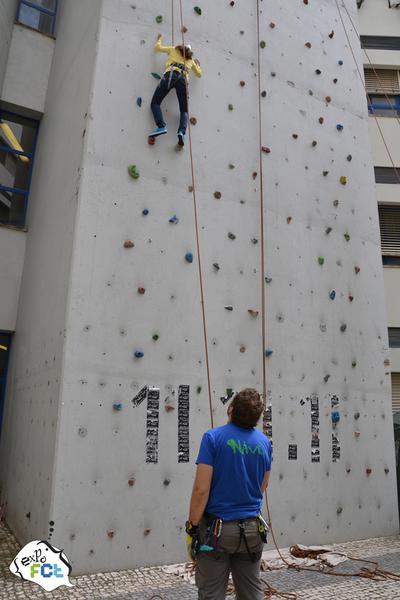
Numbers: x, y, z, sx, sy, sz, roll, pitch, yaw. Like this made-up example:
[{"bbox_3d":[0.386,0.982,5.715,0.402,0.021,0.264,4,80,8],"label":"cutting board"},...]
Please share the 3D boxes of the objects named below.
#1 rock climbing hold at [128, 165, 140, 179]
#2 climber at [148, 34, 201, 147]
[{"bbox_3d":[-0.843,-1.655,5.790,0.155,0.170,0.080,8,-16,-25],"label":"rock climbing hold"},{"bbox_3d":[-0.308,-2.971,6.164,0.720,1.700,0.450,8,-16,-25],"label":"climber"}]

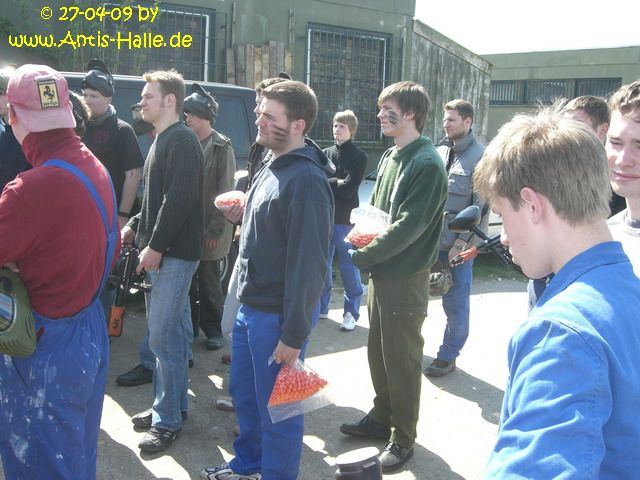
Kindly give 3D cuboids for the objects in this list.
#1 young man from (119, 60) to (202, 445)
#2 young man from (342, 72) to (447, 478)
[{"bbox_3d":[-0.752,0.108,3.373,0.430,1.790,0.500,-2,10,-25],"label":"young man"},{"bbox_3d":[0.376,0.167,3.337,0.500,1.790,0.520,-2,10,-22],"label":"young man"}]

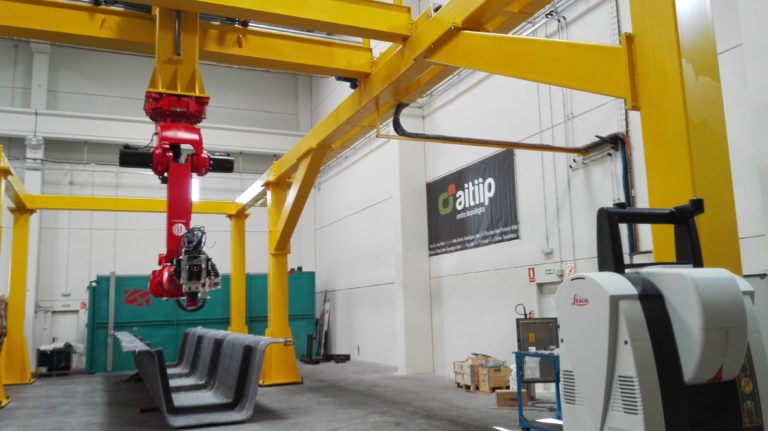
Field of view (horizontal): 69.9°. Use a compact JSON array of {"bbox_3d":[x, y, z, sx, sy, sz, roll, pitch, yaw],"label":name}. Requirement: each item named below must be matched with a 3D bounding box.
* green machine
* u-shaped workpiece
[{"bbox_3d":[-6.175,3.623,19.126,7.015,3.040,2.139,1,-9,-20],"label":"green machine"},{"bbox_3d":[-4.611,3.227,12.137,2.306,1.220,8.645,2,-9,-26],"label":"u-shaped workpiece"}]

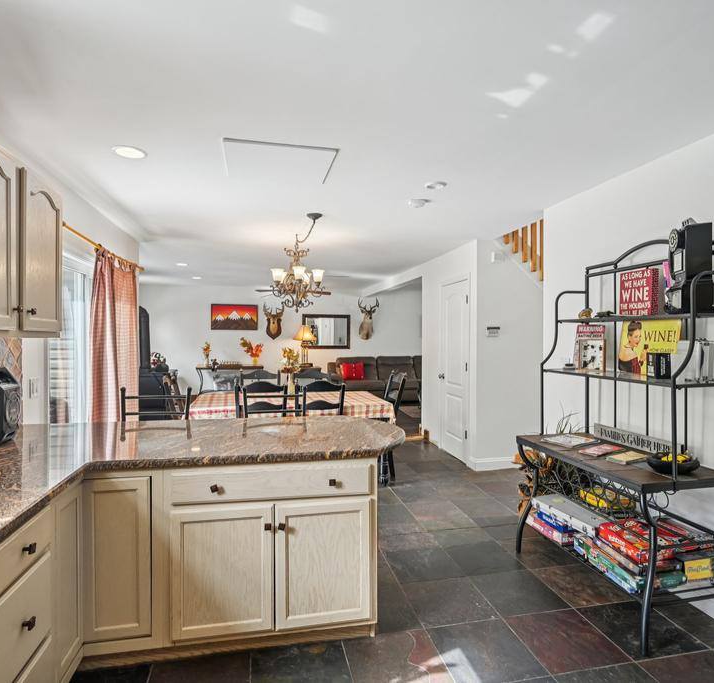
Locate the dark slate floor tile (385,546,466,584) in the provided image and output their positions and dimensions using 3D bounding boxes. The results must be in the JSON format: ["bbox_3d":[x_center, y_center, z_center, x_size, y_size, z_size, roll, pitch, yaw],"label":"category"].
[{"bbox_3d":[0.403,1.378,2.808,0.395,0.012,0.395,0,0,-12],"label":"dark slate floor tile"}]

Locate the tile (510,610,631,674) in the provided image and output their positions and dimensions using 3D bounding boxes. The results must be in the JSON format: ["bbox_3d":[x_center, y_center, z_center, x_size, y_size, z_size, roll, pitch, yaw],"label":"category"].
[{"bbox_3d":[0.955,1.380,2.106,0.395,0.012,0.395,0,0,-12],"label":"tile"}]

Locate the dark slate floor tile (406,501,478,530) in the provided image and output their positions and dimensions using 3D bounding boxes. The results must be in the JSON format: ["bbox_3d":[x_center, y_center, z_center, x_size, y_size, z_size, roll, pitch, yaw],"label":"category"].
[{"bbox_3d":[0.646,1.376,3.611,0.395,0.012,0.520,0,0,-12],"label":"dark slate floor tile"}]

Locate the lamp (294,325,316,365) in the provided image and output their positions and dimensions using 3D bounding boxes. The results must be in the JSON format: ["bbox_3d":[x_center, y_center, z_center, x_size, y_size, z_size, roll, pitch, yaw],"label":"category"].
[{"bbox_3d":[-0.983,0.094,8.600,0.430,0.780,0.430,0,0,-11],"label":"lamp"}]

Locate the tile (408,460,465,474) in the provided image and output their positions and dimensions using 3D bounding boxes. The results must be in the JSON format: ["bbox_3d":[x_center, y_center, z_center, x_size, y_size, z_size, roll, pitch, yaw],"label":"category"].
[{"bbox_3d":[0.796,1.392,4.983,0.405,0.014,0.405,0,0,-11],"label":"tile"}]

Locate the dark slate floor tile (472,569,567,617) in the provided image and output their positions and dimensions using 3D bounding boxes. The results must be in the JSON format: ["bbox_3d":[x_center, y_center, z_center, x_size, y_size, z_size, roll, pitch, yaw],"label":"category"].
[{"bbox_3d":[0.882,1.392,2.516,0.405,0.014,0.405,0,0,-11],"label":"dark slate floor tile"}]

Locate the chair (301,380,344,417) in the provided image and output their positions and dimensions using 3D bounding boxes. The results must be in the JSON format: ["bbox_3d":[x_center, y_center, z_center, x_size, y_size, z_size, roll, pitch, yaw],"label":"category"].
[{"bbox_3d":[-0.375,0.865,4.380,0.460,1.040,0.500,0,0,-11],"label":"chair"}]

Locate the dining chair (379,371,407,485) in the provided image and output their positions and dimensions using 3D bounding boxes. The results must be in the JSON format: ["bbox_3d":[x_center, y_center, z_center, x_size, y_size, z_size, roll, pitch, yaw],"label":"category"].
[{"bbox_3d":[0.192,0.845,4.687,0.540,1.045,0.460,0,0,-12],"label":"dining chair"}]

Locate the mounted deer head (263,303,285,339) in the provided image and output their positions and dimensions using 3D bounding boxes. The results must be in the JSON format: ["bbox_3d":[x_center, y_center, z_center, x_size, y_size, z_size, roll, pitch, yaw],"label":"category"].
[{"bbox_3d":[-1.640,-0.401,8.990,0.420,0.740,0.320,0,0,-11],"label":"mounted deer head"}]

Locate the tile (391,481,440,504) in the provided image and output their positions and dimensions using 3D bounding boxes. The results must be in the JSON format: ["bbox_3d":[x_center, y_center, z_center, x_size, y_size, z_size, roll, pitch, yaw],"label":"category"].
[{"bbox_3d":[0.560,1.392,4.107,0.405,0.014,0.405,0,0,-11],"label":"tile"}]

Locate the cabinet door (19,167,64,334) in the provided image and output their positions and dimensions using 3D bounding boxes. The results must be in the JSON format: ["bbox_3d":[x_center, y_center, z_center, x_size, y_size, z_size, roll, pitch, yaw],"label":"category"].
[{"bbox_3d":[-1.447,-0.387,2.110,0.022,0.695,0.375,0,0,-11],"label":"cabinet door"}]

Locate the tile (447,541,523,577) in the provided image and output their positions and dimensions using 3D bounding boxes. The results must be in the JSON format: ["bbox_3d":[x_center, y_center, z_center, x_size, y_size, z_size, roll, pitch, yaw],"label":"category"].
[{"bbox_3d":[0.794,1.378,2.888,0.395,0.012,0.395,0,0,-12],"label":"tile"}]

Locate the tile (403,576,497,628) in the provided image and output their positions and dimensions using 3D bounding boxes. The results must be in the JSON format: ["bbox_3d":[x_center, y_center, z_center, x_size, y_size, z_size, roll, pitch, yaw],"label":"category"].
[{"bbox_3d":[0.485,1.392,2.436,0.405,0.014,0.405,0,0,-11],"label":"tile"}]

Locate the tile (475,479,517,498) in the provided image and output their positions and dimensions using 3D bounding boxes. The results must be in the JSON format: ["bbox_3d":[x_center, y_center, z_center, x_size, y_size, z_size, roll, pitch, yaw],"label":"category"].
[{"bbox_3d":[1.336,1.374,4.222,0.395,0.012,0.395,0,0,-12],"label":"tile"}]

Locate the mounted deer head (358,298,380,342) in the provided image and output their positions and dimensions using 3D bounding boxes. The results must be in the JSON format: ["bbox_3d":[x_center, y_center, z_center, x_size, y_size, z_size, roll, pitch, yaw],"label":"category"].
[{"bbox_3d":[0.251,-0.502,9.932,0.480,0.950,0.550,0,0,-12],"label":"mounted deer head"}]

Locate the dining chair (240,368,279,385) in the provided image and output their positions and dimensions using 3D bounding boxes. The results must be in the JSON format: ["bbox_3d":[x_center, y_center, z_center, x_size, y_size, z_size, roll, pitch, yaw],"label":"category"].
[{"bbox_3d":[-1.079,0.849,5.028,0.460,1.035,0.540,0,0,-12],"label":"dining chair"}]

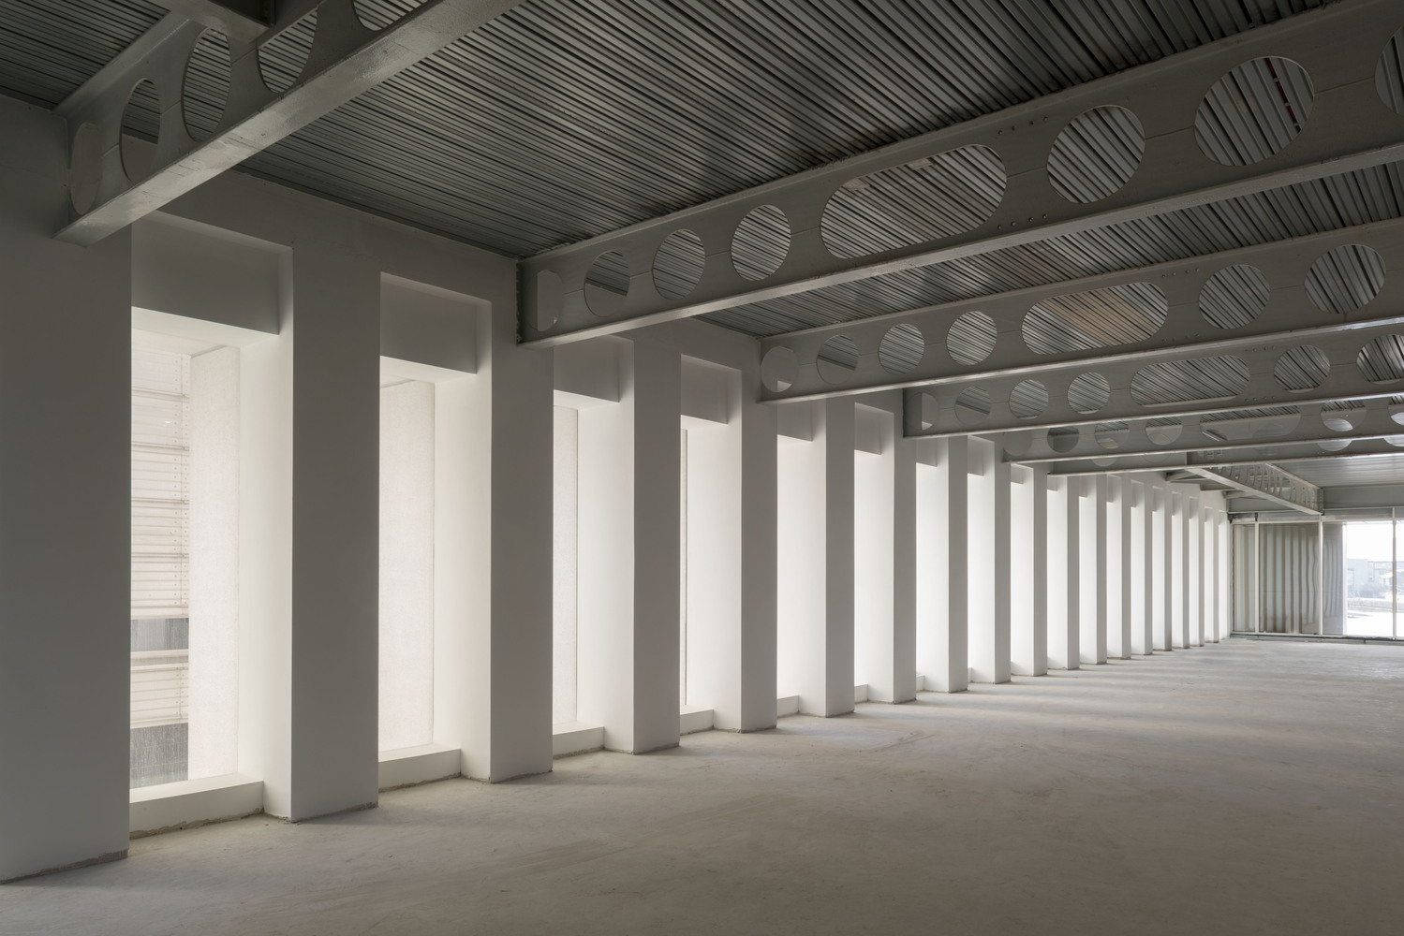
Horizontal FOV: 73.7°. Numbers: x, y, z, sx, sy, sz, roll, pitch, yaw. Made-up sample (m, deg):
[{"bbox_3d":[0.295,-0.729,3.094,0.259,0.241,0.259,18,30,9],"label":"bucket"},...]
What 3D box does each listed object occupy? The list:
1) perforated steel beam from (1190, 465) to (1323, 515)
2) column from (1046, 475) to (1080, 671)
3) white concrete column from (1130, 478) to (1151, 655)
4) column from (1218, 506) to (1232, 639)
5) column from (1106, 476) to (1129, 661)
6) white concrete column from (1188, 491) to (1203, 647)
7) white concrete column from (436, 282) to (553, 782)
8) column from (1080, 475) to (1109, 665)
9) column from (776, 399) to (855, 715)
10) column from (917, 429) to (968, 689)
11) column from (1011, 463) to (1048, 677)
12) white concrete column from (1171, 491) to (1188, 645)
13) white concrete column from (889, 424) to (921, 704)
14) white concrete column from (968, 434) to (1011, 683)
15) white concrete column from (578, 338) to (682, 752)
[{"bbox_3d":[11.674,0.268,19.200,0.250,0.670,12.447,-6,-9,40],"label":"perforated steel beam"},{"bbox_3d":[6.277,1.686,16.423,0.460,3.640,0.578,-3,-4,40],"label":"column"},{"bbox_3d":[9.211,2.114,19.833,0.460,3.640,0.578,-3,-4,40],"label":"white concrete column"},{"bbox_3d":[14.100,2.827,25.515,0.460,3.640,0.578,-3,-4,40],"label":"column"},{"bbox_3d":[8.147,1.972,18.774,0.725,3.664,0.592,-2,-3,41],"label":"column"},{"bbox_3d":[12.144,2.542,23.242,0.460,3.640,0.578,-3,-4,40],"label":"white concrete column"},{"bbox_3d":[-1.644,0.565,7.410,0.725,3.664,0.592,-2,-3,41],"label":"white concrete column"},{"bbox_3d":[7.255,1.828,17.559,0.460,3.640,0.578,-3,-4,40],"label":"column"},{"bbox_3d":[1.293,0.987,10.819,0.725,3.664,0.592,-2,-3,41],"label":"column"},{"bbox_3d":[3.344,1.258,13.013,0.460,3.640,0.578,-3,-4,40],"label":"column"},{"bbox_3d":[5.210,1.550,15.365,0.725,3.664,0.592,-2,-3,41],"label":"column"},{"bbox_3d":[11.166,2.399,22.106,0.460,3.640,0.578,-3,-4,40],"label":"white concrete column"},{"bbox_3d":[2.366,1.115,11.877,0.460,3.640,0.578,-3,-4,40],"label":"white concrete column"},{"bbox_3d":[4.231,1.409,14.228,0.725,3.664,0.592,-2,-3,41],"label":"white concrete column"},{"bbox_3d":[-0.665,0.705,8.547,0.725,3.664,0.592,-2,-3,41],"label":"white concrete column"}]

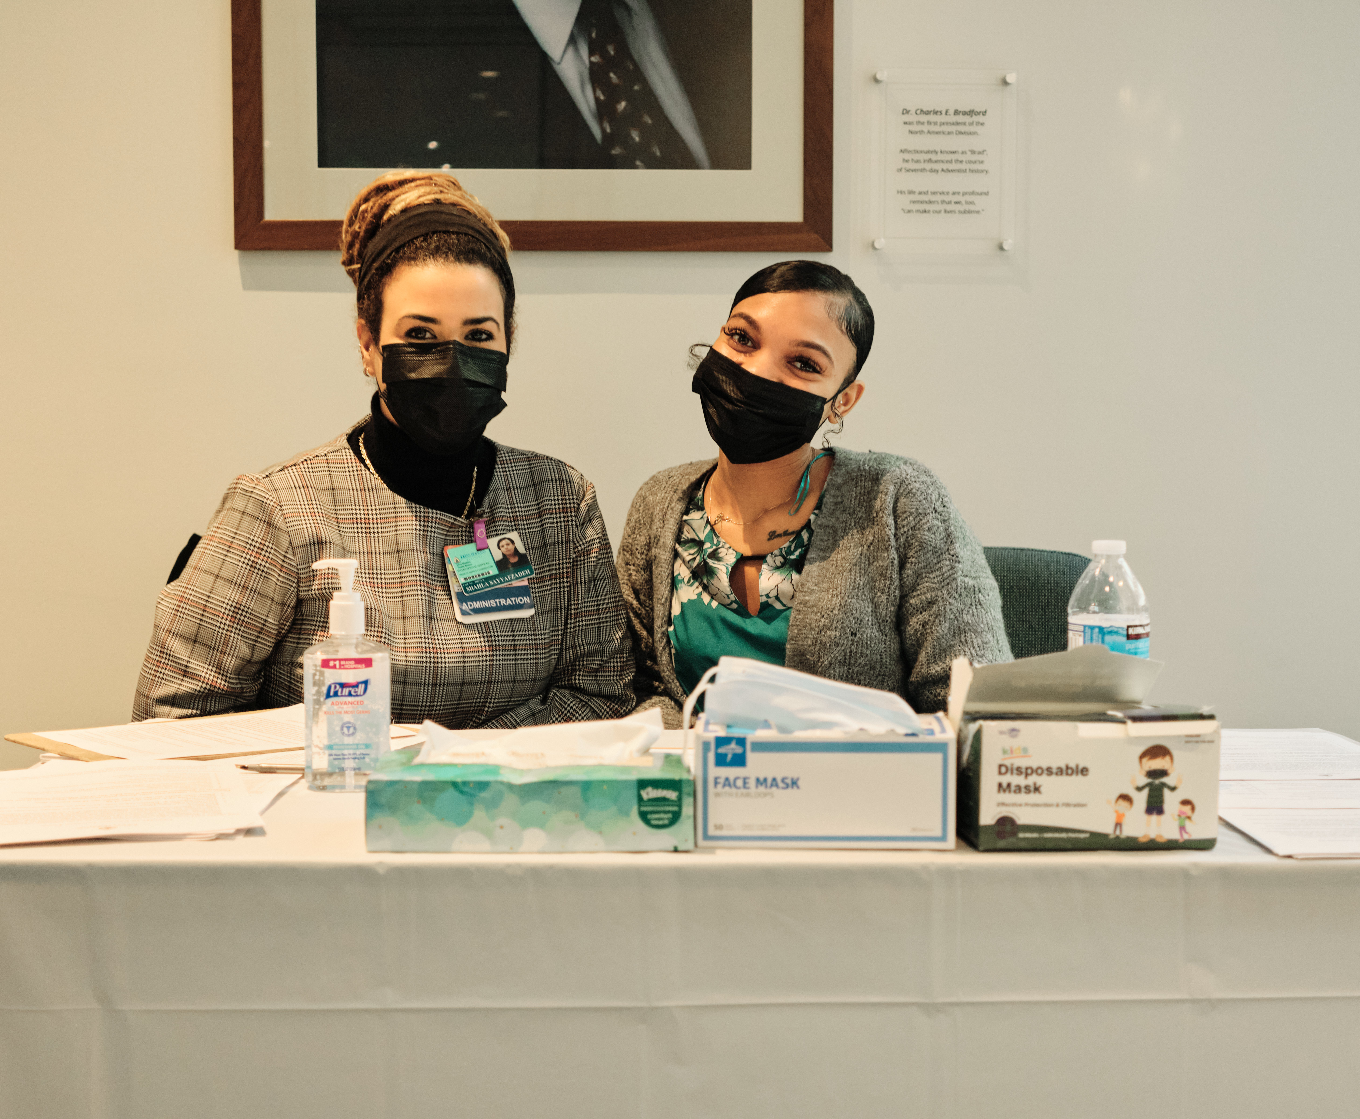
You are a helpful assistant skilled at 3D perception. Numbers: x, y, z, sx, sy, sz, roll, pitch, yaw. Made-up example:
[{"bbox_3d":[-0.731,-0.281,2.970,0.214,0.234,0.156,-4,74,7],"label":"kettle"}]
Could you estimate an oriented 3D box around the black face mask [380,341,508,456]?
[{"bbox_3d":[-0.250,-0.172,2.034,0.137,0.122,0.085,-1,3,-10],"label":"black face mask"}]

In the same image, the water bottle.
[{"bbox_3d":[0.347,0.091,1.548,0.066,0.213,0.066,0,3,0],"label":"water bottle"}]

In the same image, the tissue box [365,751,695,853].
[{"bbox_3d":[-0.106,0.179,1.414,0.234,0.052,0.118,0,3,0],"label":"tissue box"}]

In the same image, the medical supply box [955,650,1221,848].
[{"bbox_3d":[0.296,0.143,1.419,0.180,0.125,0.110,0,3,-2],"label":"medical supply box"}]

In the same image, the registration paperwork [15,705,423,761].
[{"bbox_3d":[-0.465,0.167,1.918,0.305,0.014,0.220,-2,4,-36],"label":"registration paperwork"}]

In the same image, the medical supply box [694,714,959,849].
[{"bbox_3d":[0.107,0.165,1.420,0.185,0.081,0.112,0,3,2],"label":"medical supply box"}]

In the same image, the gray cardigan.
[{"bbox_3d":[0.149,0.120,2.090,0.440,0.480,0.330,1,3,15],"label":"gray cardigan"}]

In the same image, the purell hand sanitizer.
[{"bbox_3d":[-0.281,0.097,1.617,0.071,0.194,0.048,0,3,-2],"label":"purell hand sanitizer"}]

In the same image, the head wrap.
[{"bbox_3d":[-0.268,-0.328,2.095,0.174,0.130,0.180,-1,3,-10],"label":"head wrap"}]

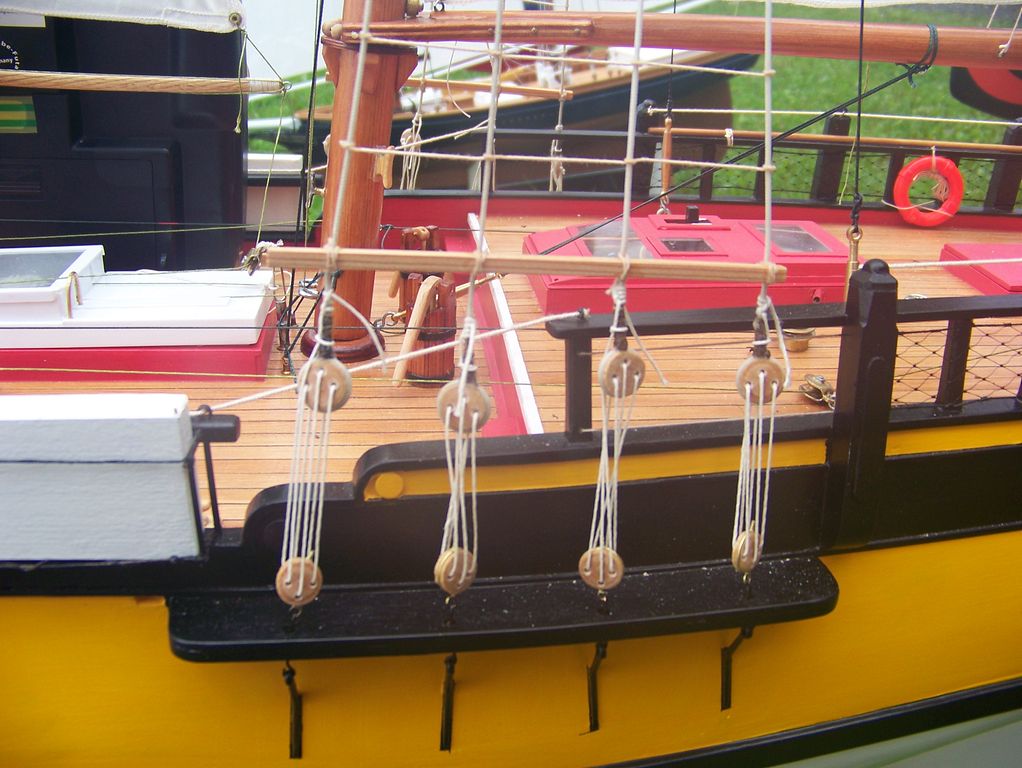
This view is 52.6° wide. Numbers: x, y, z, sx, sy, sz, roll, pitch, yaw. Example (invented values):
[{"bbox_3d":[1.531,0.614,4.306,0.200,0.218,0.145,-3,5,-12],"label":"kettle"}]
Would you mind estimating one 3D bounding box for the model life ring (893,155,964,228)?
[{"bbox_3d":[0.268,-0.123,0.664,0.046,0.046,0.011,-2,15,-5],"label":"model life ring"}]

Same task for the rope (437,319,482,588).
[{"bbox_3d":[-0.019,0.026,0.382,0.017,0.103,0.012,1,10,-9],"label":"rope"}]

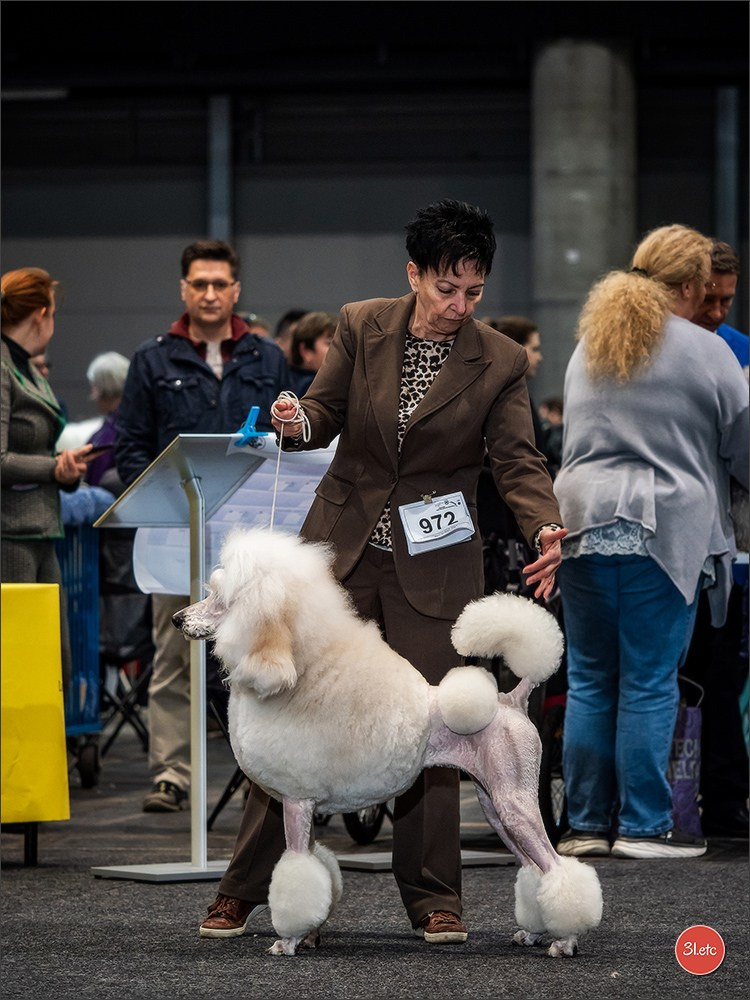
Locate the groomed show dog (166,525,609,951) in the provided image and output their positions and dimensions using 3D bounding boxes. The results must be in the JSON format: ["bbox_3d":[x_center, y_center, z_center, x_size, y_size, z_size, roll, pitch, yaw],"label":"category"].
[{"bbox_3d":[0.026,0.497,9.500,0.900,0.880,0.350,0,0,0],"label":"groomed show dog"}]

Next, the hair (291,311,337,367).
[{"bbox_3d":[-0.205,-0.566,16.000,0.210,0.190,0.180,0,0,37],"label":"hair"}]

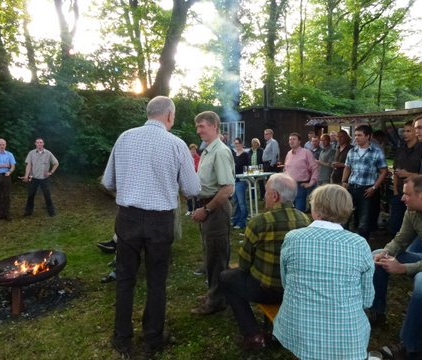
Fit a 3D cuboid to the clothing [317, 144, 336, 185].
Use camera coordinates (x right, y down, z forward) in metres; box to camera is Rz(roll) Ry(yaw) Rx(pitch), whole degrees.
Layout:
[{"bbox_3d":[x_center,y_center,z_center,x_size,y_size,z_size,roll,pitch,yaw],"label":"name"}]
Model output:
[{"bbox_3d":[2.124,0.100,6.121,0.400,1.480,0.500,-4,5,-44],"label":"clothing"}]

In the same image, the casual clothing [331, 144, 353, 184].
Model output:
[{"bbox_3d":[1.970,-0.194,4.948,0.320,0.650,0.480,-3,5,-37],"label":"casual clothing"}]

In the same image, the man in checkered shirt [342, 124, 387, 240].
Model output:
[{"bbox_3d":[1.960,0.190,4.271,0.570,1.770,0.350,3,5,43],"label":"man in checkered shirt"}]

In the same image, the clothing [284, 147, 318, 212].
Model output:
[{"bbox_3d":[1.460,0.223,5.428,0.360,1.500,0.550,-4,5,-42],"label":"clothing"}]

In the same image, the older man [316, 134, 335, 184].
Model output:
[{"bbox_3d":[1.970,0.124,5.520,0.360,1.740,0.500,-3,5,-35],"label":"older man"}]

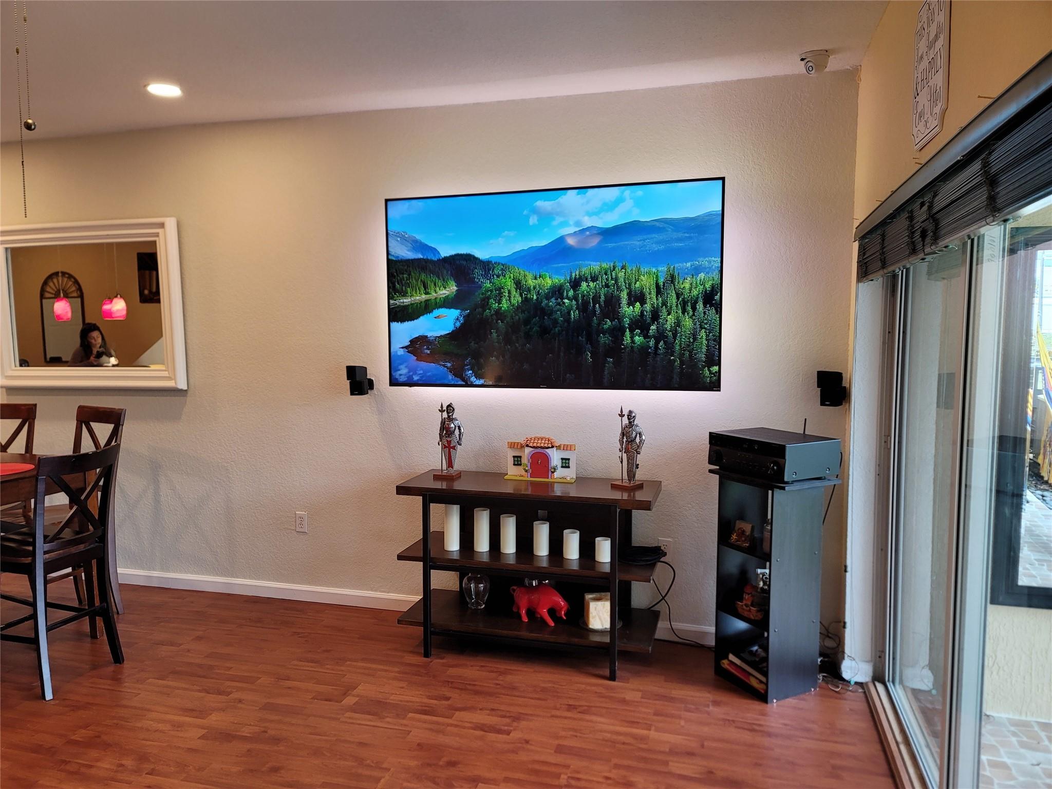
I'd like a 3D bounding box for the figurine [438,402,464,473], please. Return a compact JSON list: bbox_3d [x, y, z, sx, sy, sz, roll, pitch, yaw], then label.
[{"bbox_3d":[-0.382,0.222,3.724,0.113,0.356,0.098,2,5,20],"label":"figurine"}]

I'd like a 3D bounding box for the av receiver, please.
[{"bbox_3d":[1.053,0.258,3.246,0.315,0.162,0.437,-3,5,-27],"label":"av receiver"}]

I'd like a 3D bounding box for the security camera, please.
[{"bbox_3d":[1.186,-1.353,3.126,0.116,0.088,0.116,5,7,45],"label":"security camera"}]

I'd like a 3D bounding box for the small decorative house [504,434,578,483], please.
[{"bbox_3d":[0.071,0.307,3.644,0.335,0.210,0.078,1,5,15],"label":"small decorative house"}]

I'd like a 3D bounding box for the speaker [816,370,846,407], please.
[{"bbox_3d":[1.357,-0.024,3.372,0.092,0.158,0.125,4,6,42],"label":"speaker"}]

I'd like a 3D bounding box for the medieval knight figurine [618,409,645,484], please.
[{"bbox_3d":[0.469,0.239,3.463,0.113,0.358,0.098,4,6,38],"label":"medieval knight figurine"}]

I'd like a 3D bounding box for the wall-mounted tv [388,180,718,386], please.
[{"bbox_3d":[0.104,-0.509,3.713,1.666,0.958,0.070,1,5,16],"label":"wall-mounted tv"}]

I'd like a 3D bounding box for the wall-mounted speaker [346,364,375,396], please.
[{"bbox_3d":[-0.873,-0.071,4.003,0.092,0.158,0.130,2,5,22],"label":"wall-mounted speaker"}]

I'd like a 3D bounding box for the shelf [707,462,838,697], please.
[{"bbox_3d":[1.050,0.793,3.268,0.317,0.909,0.443,-3,5,-27],"label":"shelf"}]

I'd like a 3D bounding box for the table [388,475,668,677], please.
[{"bbox_3d":[0.022,0.820,3.598,1.178,0.805,0.424,1,5,16],"label":"table"}]

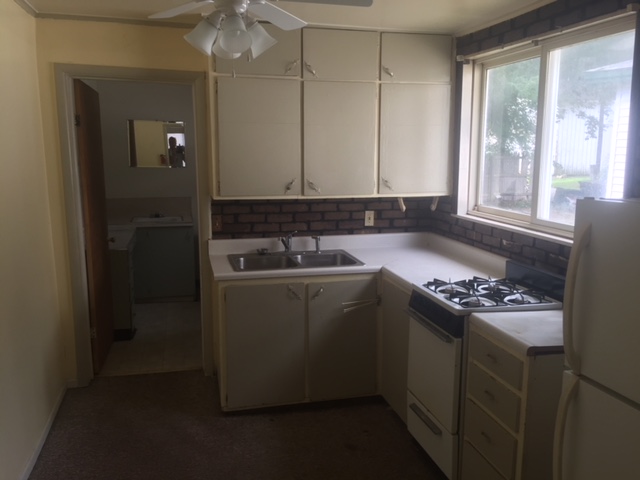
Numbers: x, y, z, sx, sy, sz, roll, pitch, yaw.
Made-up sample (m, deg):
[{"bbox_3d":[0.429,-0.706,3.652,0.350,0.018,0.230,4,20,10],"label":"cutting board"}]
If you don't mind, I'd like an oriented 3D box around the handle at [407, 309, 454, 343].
[{"bbox_3d":[0.562,0.451,2.831,0.052,0.034,0.480,-2,10,-15],"label":"handle"}]

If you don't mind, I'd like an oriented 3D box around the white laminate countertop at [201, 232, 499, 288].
[{"bbox_3d":[0.170,0.130,3.528,1.703,0.142,1.075,-2,10,-15],"label":"white laminate countertop"}]

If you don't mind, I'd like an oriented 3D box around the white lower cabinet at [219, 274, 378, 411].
[{"bbox_3d":[-0.181,0.606,3.768,1.078,0.870,0.615,-2,10,-15],"label":"white lower cabinet"}]

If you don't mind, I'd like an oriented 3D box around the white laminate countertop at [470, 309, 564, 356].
[{"bbox_3d":[1.031,0.391,2.378,0.615,0.036,0.475,-2,10,-15],"label":"white laminate countertop"}]

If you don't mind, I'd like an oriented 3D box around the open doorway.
[{"bbox_3d":[-1.248,-0.061,3.733,0.944,2.172,0.130,-2,10,-15],"label":"open doorway"}]

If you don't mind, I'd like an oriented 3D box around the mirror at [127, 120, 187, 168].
[{"bbox_3d":[-1.827,-1.067,6.022,0.608,0.521,0.030,-2,10,-15],"label":"mirror"}]

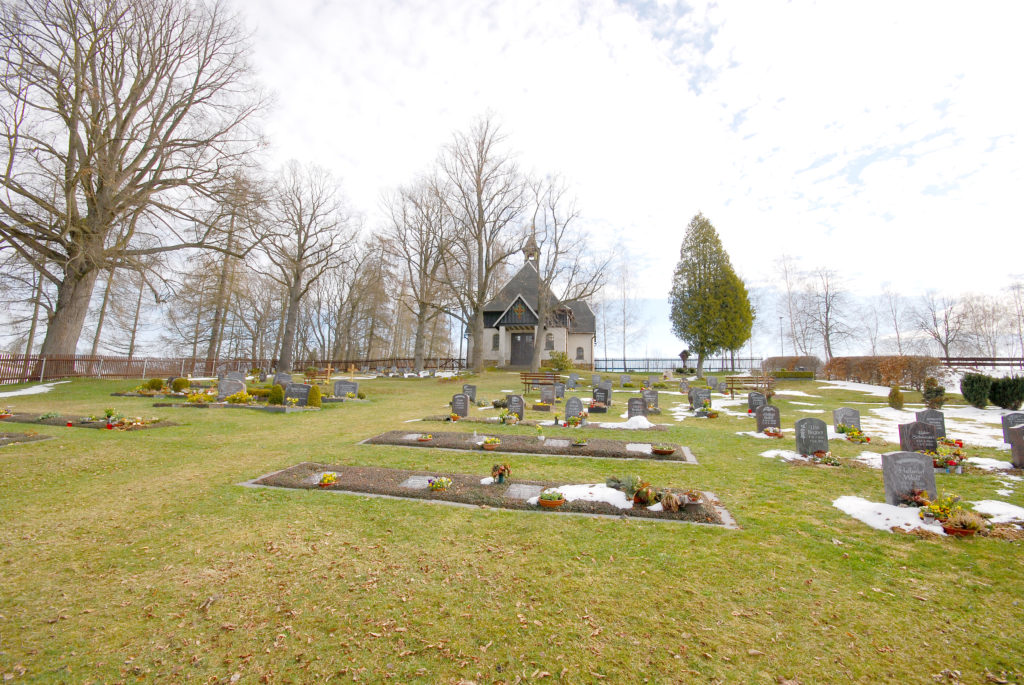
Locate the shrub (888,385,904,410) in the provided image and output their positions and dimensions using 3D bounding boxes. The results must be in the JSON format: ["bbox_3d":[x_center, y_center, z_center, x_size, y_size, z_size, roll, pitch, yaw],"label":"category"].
[{"bbox_3d":[15.582,2.221,17.351,0.470,0.950,0.470,0,-6,12],"label":"shrub"}]

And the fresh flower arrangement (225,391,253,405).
[{"bbox_3d":[-10.370,2.080,16.225,0.980,0.470,0.600,-1,-7,20],"label":"fresh flower arrangement"}]

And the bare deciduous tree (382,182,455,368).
[{"bbox_3d":[-7.932,-5.659,37.972,6.200,16.200,6.000,-1,-7,13],"label":"bare deciduous tree"}]

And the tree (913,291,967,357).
[{"bbox_3d":[40.447,-1.180,40.420,3.700,7.000,3.700,-1,-7,13],"label":"tree"}]

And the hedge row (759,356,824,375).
[{"bbox_3d":[21.905,2.051,33.600,4.000,1.750,1.400,0,-8,11],"label":"hedge row"}]

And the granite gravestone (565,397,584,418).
[{"bbox_3d":[1.554,1.653,10.637,0.430,0.620,0.130,-1,-7,13],"label":"granite gravestone"}]

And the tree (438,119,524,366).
[{"bbox_3d":[-2.270,-8.011,33.300,7.400,21.000,7.200,0,-8,11],"label":"tree"}]

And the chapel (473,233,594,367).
[{"bbox_3d":[2.103,-3.428,38.661,10.700,12.000,10.800,0,-6,11],"label":"chapel"}]

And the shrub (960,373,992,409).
[{"bbox_3d":[13.847,1.407,12.764,0.680,1.060,0.680,-1,-7,13],"label":"shrub"}]

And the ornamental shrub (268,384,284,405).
[{"bbox_3d":[-7.093,1.579,12.875,0.430,0.640,0.430,0,-8,11],"label":"ornamental shrub"}]

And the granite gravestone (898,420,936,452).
[{"bbox_3d":[7.232,1.729,7.622,0.430,0.610,0.160,0,-8,11],"label":"granite gravestone"}]

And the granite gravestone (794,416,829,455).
[{"bbox_3d":[5.094,1.594,7.237,0.460,0.620,0.130,-1,-7,13],"label":"granite gravestone"}]

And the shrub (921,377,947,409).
[{"bbox_3d":[12.469,1.465,12.660,0.560,1.000,0.560,-1,-7,13],"label":"shrub"}]

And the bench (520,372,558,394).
[{"bbox_3d":[1.335,1.873,19.392,1.780,0.950,0.600,0,-8,14],"label":"bench"}]

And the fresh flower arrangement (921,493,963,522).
[{"bbox_3d":[4.573,1.758,4.553,0.380,0.310,0.340,0,-8,11],"label":"fresh flower arrangement"}]

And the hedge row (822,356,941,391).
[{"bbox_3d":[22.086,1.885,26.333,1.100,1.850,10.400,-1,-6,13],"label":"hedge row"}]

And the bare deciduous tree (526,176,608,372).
[{"bbox_3d":[4.065,-4.653,31.234,5.800,13.600,5.800,0,-6,12],"label":"bare deciduous tree"}]

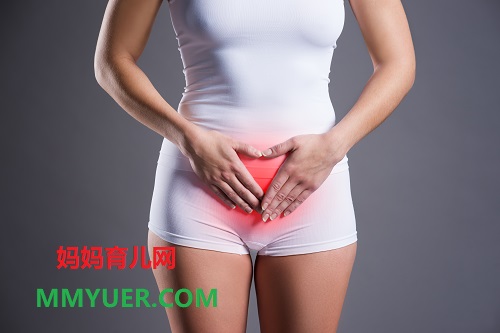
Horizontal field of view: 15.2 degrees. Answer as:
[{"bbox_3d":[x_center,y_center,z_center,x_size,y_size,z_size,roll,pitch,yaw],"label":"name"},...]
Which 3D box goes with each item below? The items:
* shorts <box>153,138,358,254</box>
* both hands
[{"bbox_3d":[0.004,0.053,3.200,0.360,0.200,0.230,0,5,0],"label":"shorts"},{"bbox_3d":[0.020,0.011,3.050,0.265,0.152,0.110,0,2,0],"label":"both hands"}]

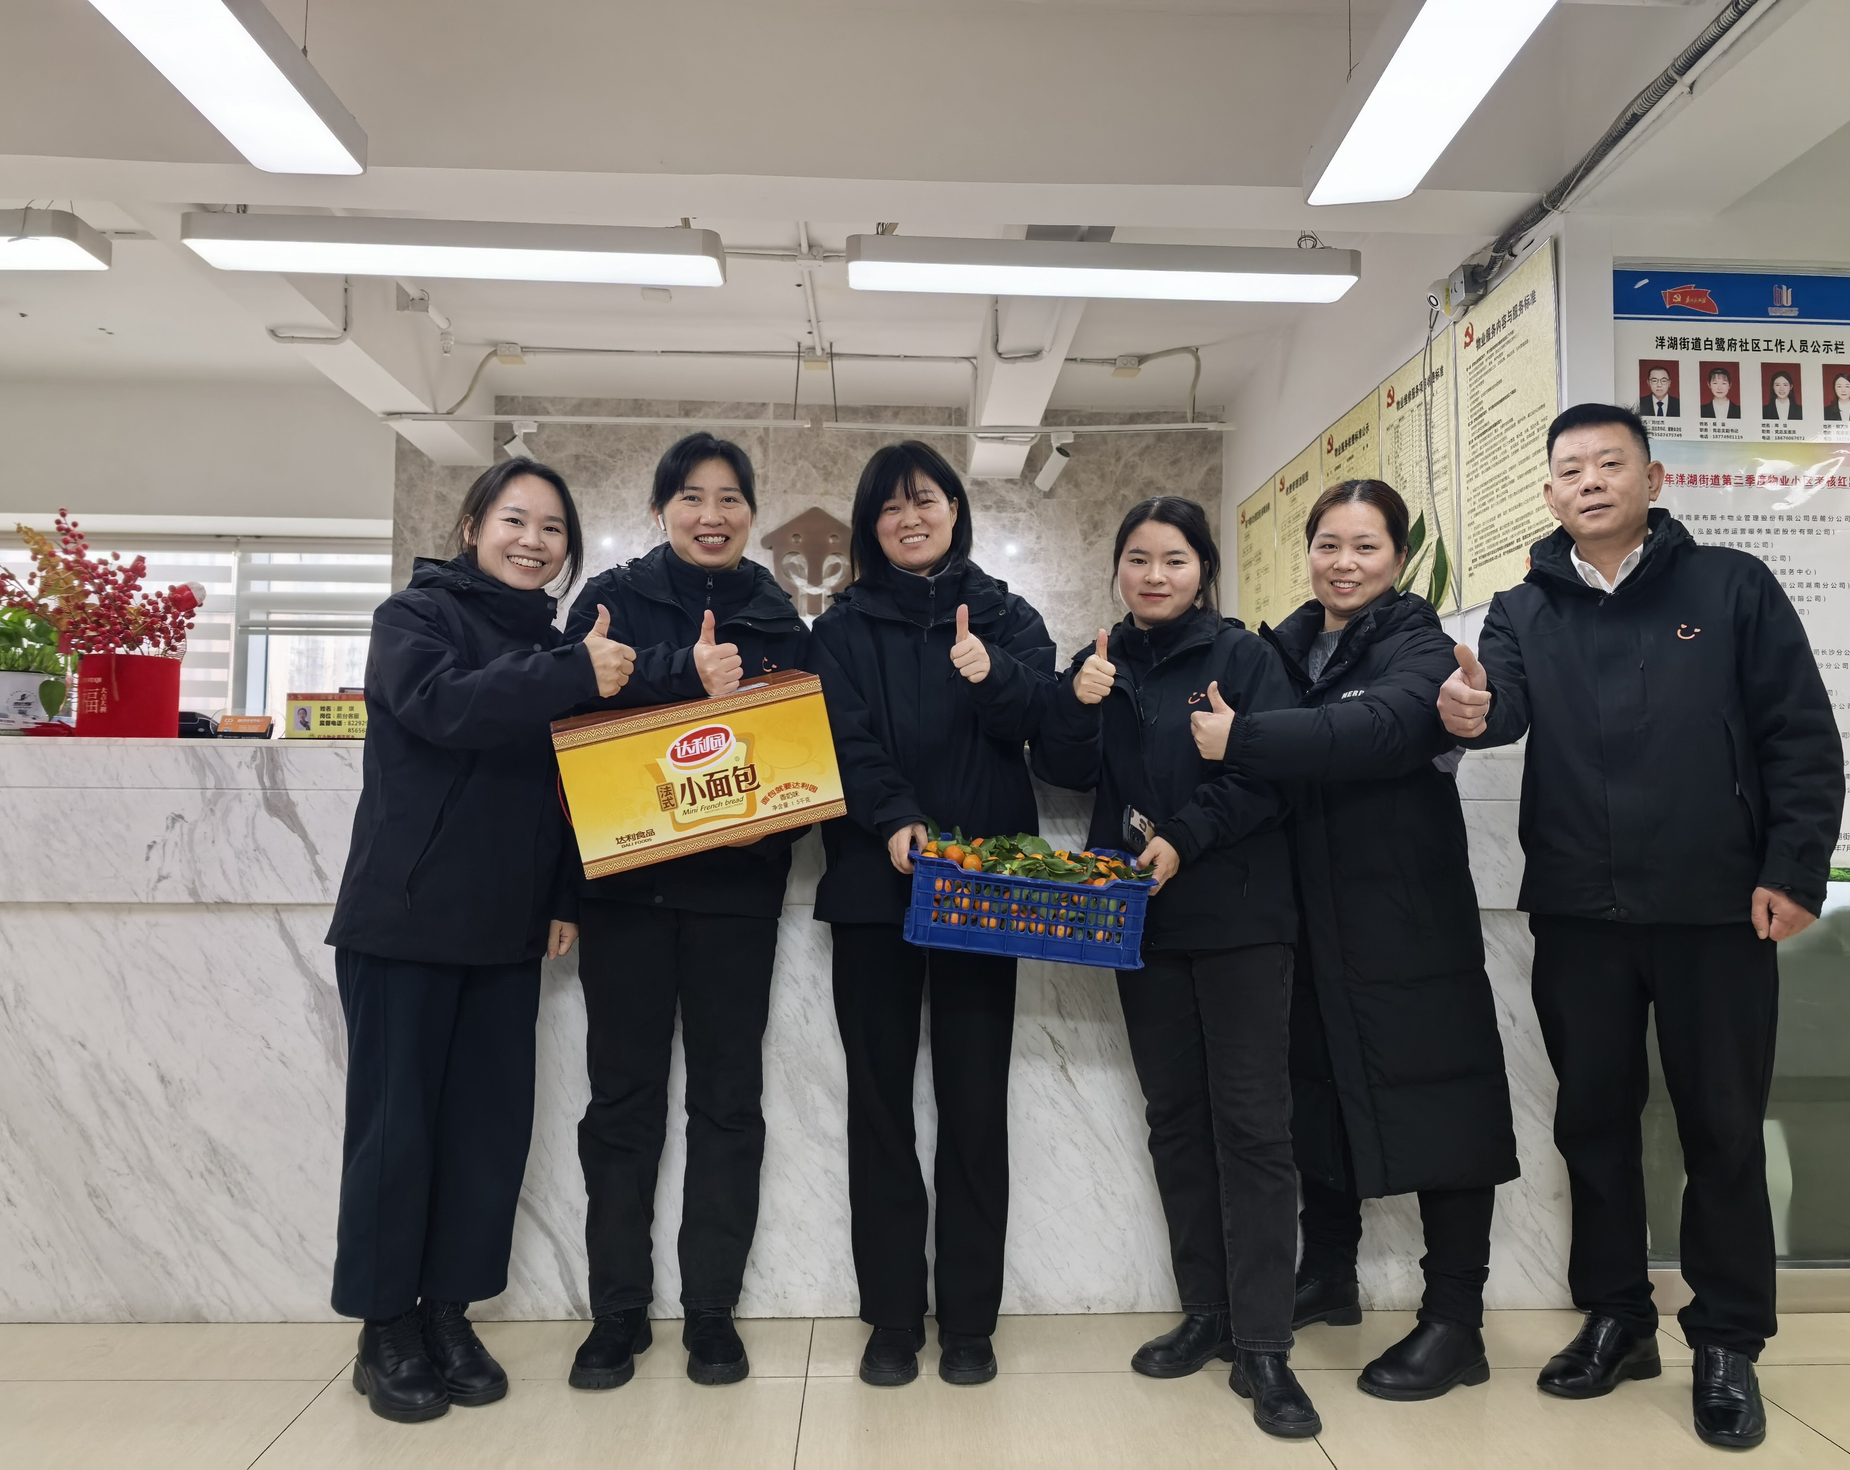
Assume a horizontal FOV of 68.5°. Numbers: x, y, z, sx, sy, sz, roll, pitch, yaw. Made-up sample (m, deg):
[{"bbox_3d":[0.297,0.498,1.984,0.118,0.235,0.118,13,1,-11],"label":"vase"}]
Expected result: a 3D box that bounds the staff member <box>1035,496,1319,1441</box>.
[{"bbox_3d":[0.420,0.337,2.238,0.480,1.520,0.440,-1,-3,26],"label":"staff member"}]

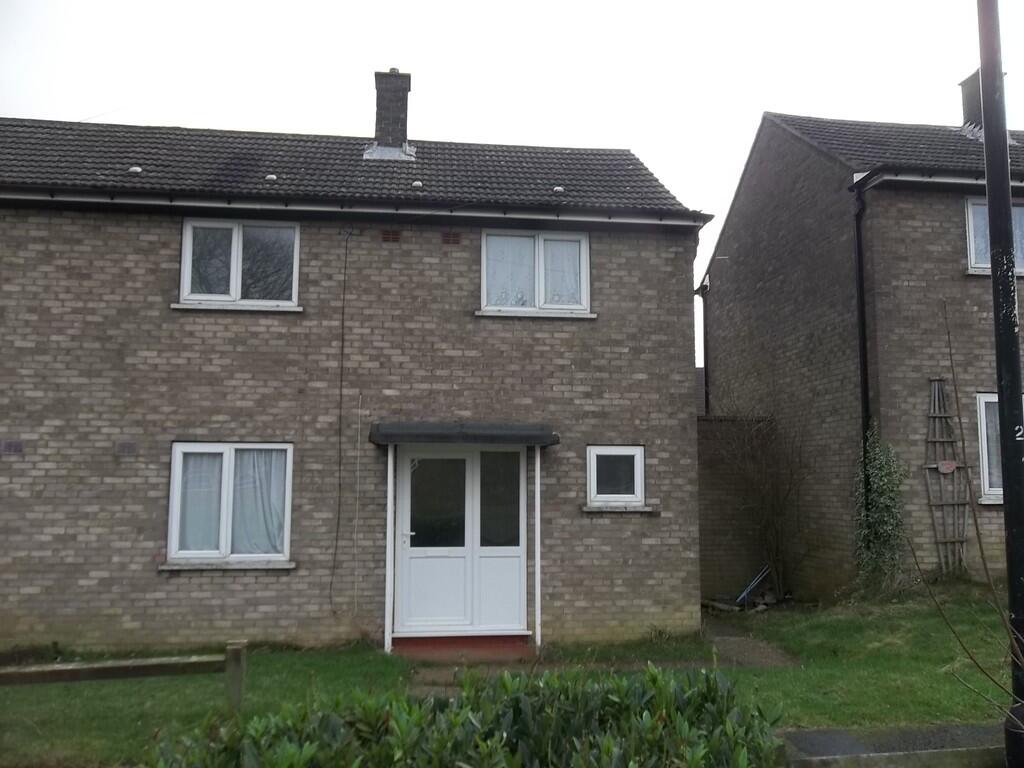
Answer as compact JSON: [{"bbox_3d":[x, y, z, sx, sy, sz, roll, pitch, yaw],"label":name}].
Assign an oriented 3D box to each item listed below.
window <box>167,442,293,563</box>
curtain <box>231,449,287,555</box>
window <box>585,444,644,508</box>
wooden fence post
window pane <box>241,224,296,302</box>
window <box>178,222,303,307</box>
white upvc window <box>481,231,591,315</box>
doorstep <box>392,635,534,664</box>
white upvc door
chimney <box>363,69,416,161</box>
[{"bbox_3d":[-3.064,1.296,8.761,1.291,1.275,0.100,1,-5,-5],"label":"window"},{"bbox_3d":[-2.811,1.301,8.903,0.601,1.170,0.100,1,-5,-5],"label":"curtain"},{"bbox_3d":[1.186,1.051,9.146,0.656,0.679,0.100,1,-5,-5],"label":"window"},{"bbox_3d":[-2.018,2.154,5.840,0.104,0.514,0.120,1,-5,-5],"label":"wooden fence post"},{"bbox_3d":[-2.756,-1.365,9.035,0.579,0.861,0.050,1,-5,-5],"label":"window pane"},{"bbox_3d":[-3.043,-1.350,9.004,1.274,0.967,0.100,1,-5,-5],"label":"window"},{"bbox_3d":[0.281,-1.284,9.281,1.248,0.958,0.100,1,-5,-5],"label":"white upvc window"},{"bbox_3d":[-0.533,2.829,8.515,1.490,0.138,0.540,1,-5,-5],"label":"doorstep"},{"bbox_3d":[-0.562,1.732,8.940,1.454,2.091,0.110,1,-5,-5],"label":"white upvc door"},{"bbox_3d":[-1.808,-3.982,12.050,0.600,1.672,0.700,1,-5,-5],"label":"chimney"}]

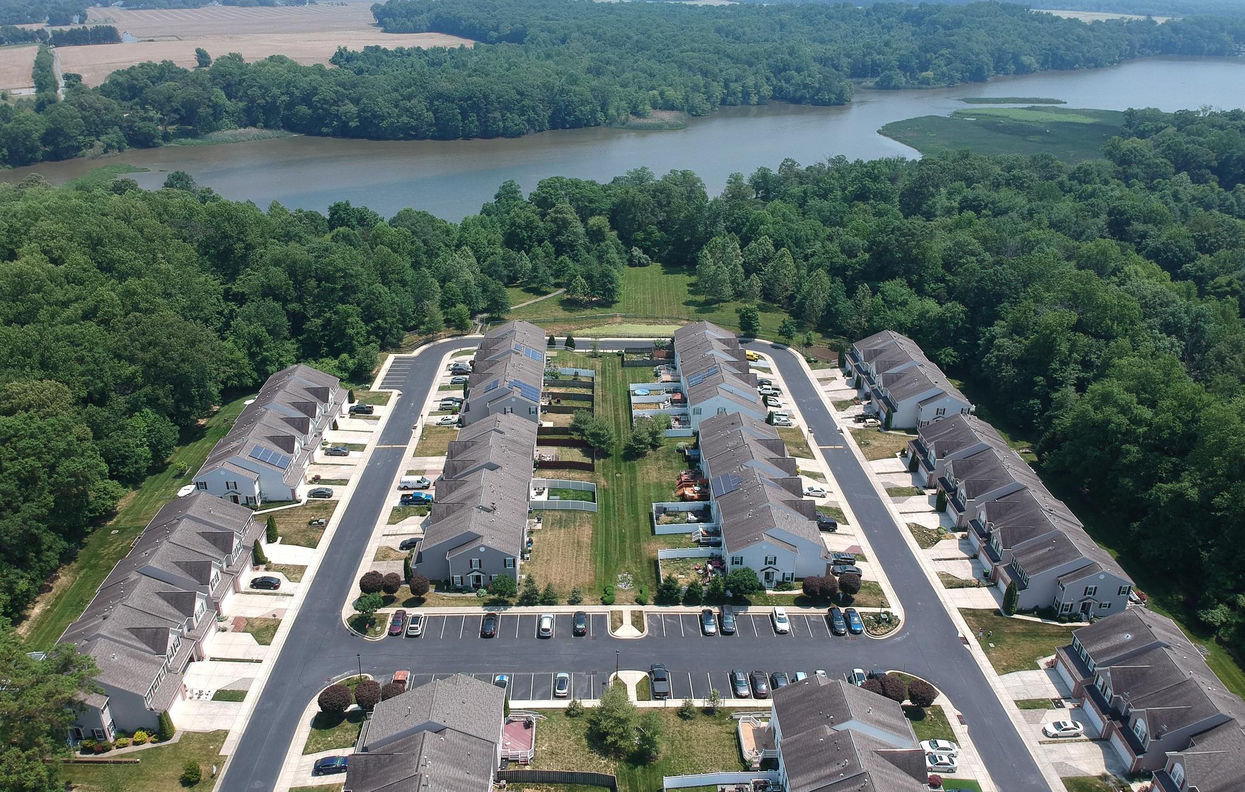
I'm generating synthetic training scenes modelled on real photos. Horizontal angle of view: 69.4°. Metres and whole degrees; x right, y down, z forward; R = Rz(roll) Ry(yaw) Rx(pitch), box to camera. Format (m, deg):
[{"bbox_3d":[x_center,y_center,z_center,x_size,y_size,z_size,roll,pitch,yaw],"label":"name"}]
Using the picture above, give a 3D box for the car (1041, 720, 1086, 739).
[{"bbox_3d":[58.314,43.904,119.122,4.870,1.470,1.850,0,25,-4],"label":"car"}]

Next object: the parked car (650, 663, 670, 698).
[{"bbox_3d":[5.114,39.157,124.377,1.980,1.860,5.750,0,25,-3],"label":"parked car"}]

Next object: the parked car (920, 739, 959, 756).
[{"bbox_3d":[40.526,44.958,115.299,4.720,1.460,1.830,1,25,-1],"label":"parked car"}]

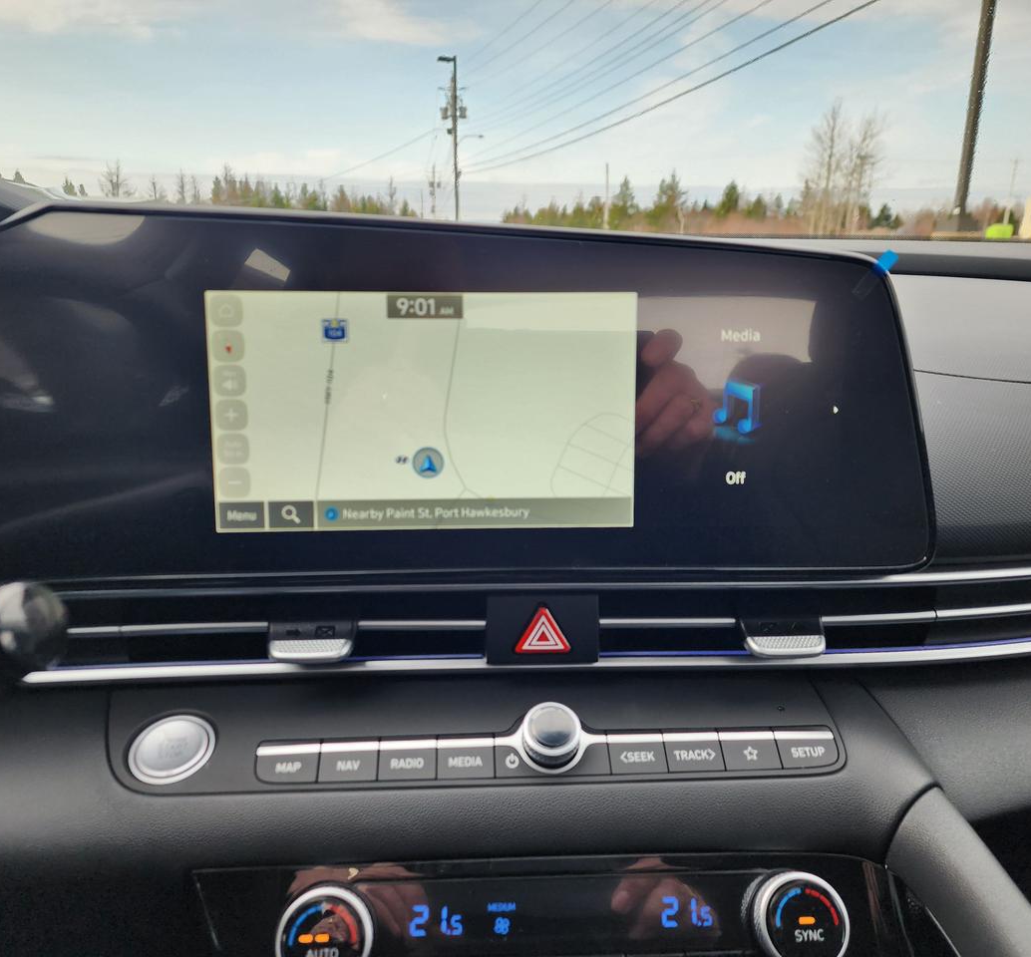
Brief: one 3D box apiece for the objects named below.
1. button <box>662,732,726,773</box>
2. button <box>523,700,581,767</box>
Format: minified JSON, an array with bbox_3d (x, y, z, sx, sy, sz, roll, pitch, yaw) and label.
[{"bbox_3d":[0.067,0.105,0.320,0.021,0.006,0.015,-1,48,-3],"label":"button"},{"bbox_3d":[0.013,0.095,0.315,0.021,0.011,0.021,-1,48,-3],"label":"button"}]

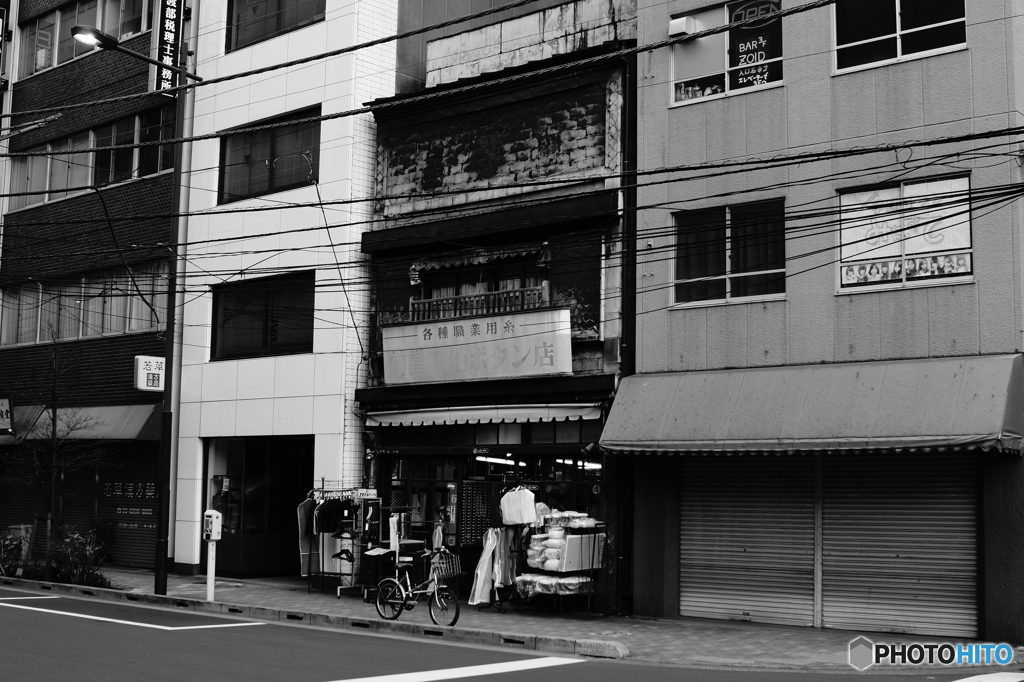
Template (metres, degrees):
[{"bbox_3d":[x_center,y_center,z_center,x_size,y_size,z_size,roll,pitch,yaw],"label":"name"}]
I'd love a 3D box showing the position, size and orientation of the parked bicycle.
[{"bbox_3d":[-1.123,2.949,15.572,1.450,0.950,0.550,-5,-8,39],"label":"parked bicycle"}]

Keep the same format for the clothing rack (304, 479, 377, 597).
[{"bbox_3d":[-2.516,2.912,18.968,1.000,1.660,0.480,-5,-8,40],"label":"clothing rack"}]

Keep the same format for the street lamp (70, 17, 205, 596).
[{"bbox_3d":[-5.534,-0.494,18.459,0.360,8.270,2.150,-5,-8,40],"label":"street lamp"}]

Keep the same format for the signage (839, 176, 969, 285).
[{"bbox_3d":[4.785,-1.309,15.624,1.640,1.200,0.060,-4,-8,38],"label":"signage"}]

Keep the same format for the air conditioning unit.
[{"bbox_3d":[2.365,-4.351,17.719,0.270,0.250,0.260,-4,-8,38],"label":"air conditioning unit"}]

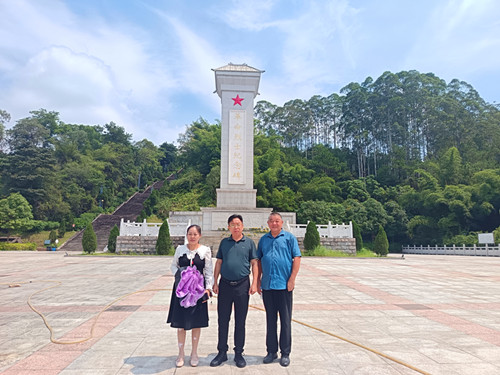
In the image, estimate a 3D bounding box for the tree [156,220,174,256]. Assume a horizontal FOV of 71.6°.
[{"bbox_3d":[-6.405,3.768,26.064,1.200,2.566,1.200,1,-8,-4],"label":"tree"}]

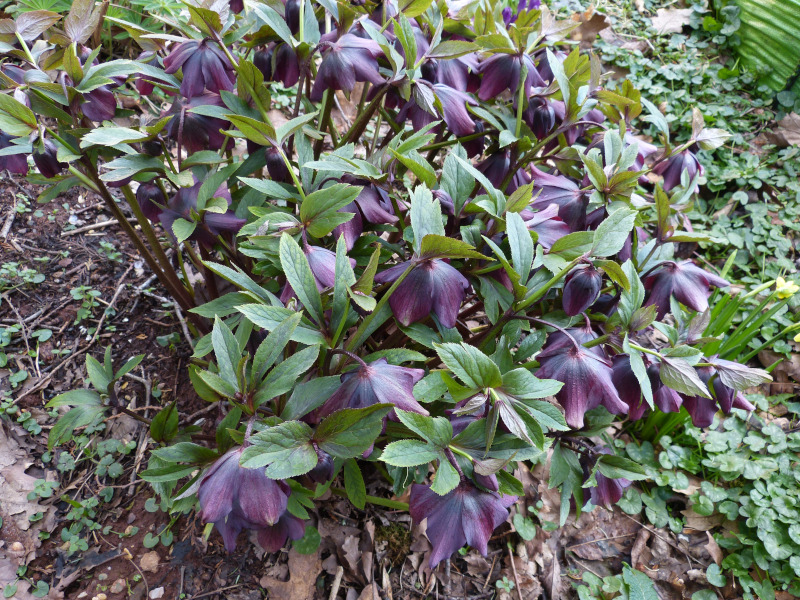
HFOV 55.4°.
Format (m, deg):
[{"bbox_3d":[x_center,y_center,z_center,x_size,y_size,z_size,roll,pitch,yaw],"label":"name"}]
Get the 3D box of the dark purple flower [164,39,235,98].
[{"bbox_3d":[-0.205,-0.236,0.780,0.070,0.053,0.066,-9,33,-12],"label":"dark purple flower"}]

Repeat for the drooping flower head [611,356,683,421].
[{"bbox_3d":[0.202,0.071,0.625,0.058,0.046,0.055,0,38,0],"label":"drooping flower head"}]

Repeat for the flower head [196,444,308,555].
[{"bbox_3d":[-0.106,0.141,0.540,0.072,0.058,0.066,5,18,-2],"label":"flower head"}]

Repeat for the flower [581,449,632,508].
[{"bbox_3d":[0.177,0.154,0.660,0.053,0.046,0.050,10,38,21],"label":"flower"}]

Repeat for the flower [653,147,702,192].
[{"bbox_3d":[0.307,-0.143,0.840,0.054,0.043,0.050,0,37,0],"label":"flower"}]

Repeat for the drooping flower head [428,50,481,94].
[{"bbox_3d":[0.051,-0.231,0.770,0.060,0.042,0.058,-3,30,2],"label":"drooping flower head"}]

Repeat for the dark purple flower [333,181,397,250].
[{"bbox_3d":[-0.035,-0.079,0.720,0.064,0.054,0.060,0,37,0],"label":"dark purple flower"}]

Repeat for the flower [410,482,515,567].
[{"bbox_3d":[0.043,0.155,0.530,0.071,0.048,0.064,-3,14,-4],"label":"flower"}]

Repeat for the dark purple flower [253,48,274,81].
[{"bbox_3d":[-0.143,-0.247,0.800,0.024,0.033,0.024,0,34,0],"label":"dark purple flower"}]

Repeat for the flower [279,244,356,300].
[{"bbox_3d":[-0.067,-0.022,0.630,0.062,0.042,0.058,-6,19,-8],"label":"flower"}]

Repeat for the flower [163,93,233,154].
[{"bbox_3d":[-0.206,-0.180,0.780,0.070,0.051,0.062,0,37,0],"label":"flower"}]

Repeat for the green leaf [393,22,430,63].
[{"bbox_3d":[0.010,-0.281,0.830,0.055,0.047,0.052,0,38,1],"label":"green leaf"}]

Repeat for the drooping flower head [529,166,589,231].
[{"bbox_3d":[0.139,-0.090,0.670,0.056,0.046,0.056,-3,31,-46],"label":"drooping flower head"}]

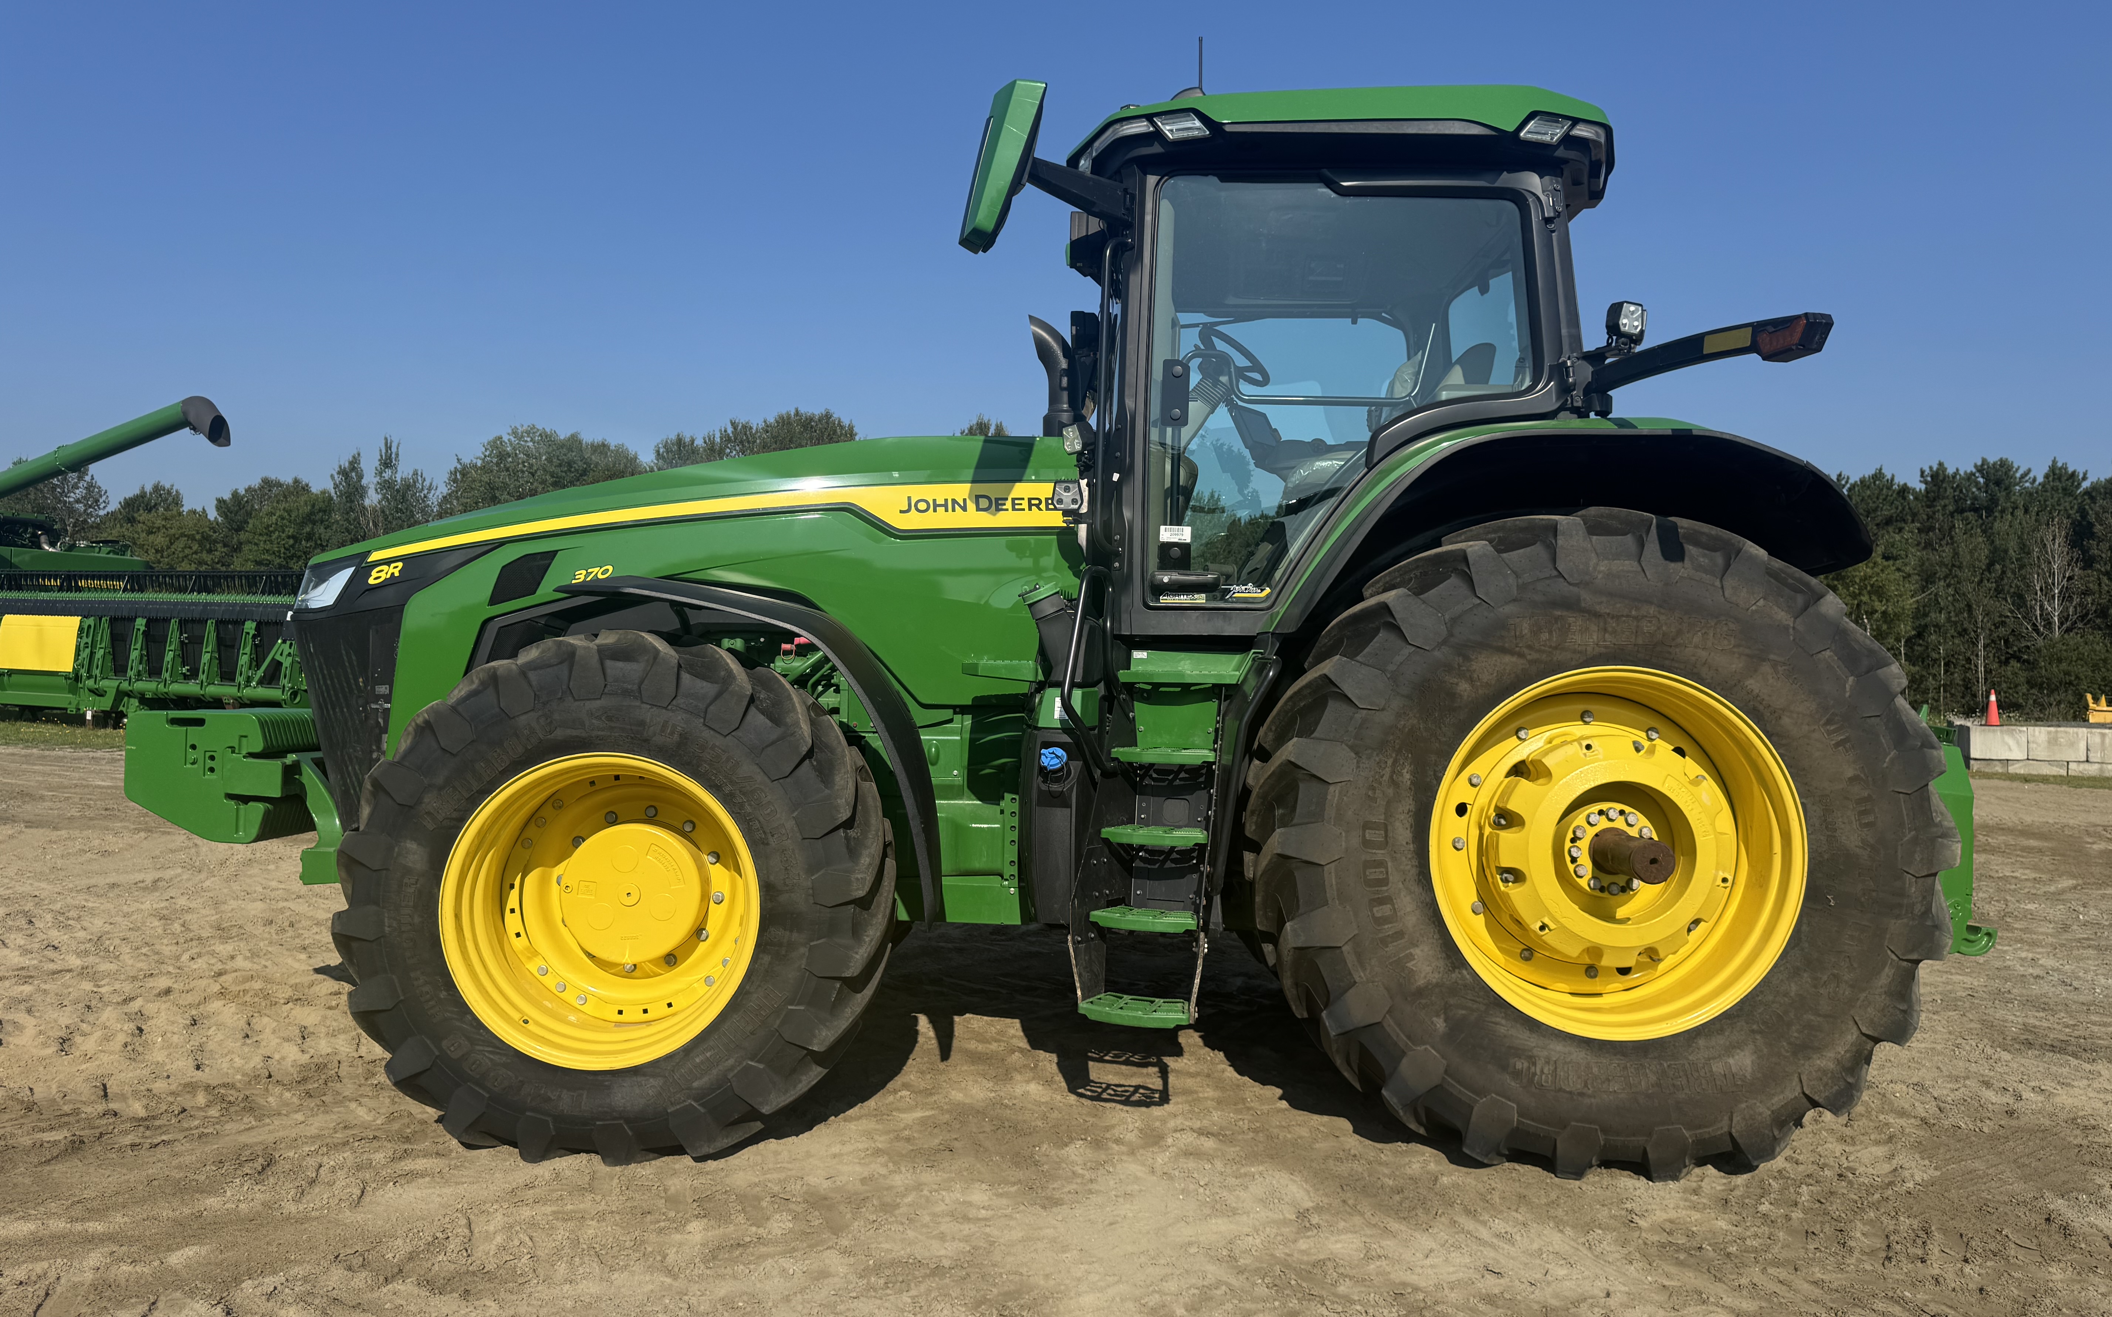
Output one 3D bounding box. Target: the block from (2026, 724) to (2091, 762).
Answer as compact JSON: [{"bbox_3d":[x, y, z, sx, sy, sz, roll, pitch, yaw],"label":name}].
[{"bbox_3d":[18.620,1.625,27.600,1.220,0.610,0.610,1,-2,-9],"label":"block"}]

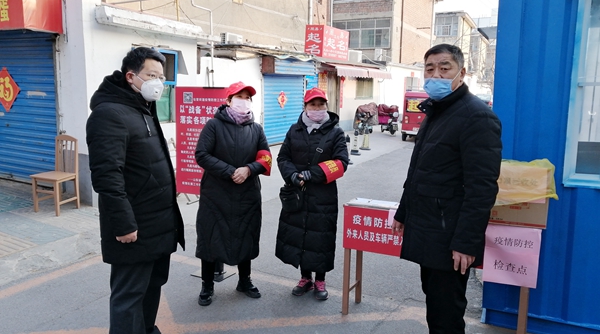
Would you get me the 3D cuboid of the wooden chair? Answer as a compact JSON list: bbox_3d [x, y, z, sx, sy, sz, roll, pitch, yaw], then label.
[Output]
[{"bbox_3d":[-2.984,0.091,5.732,0.405,0.910,0.430,4,10,21],"label":"wooden chair"}]

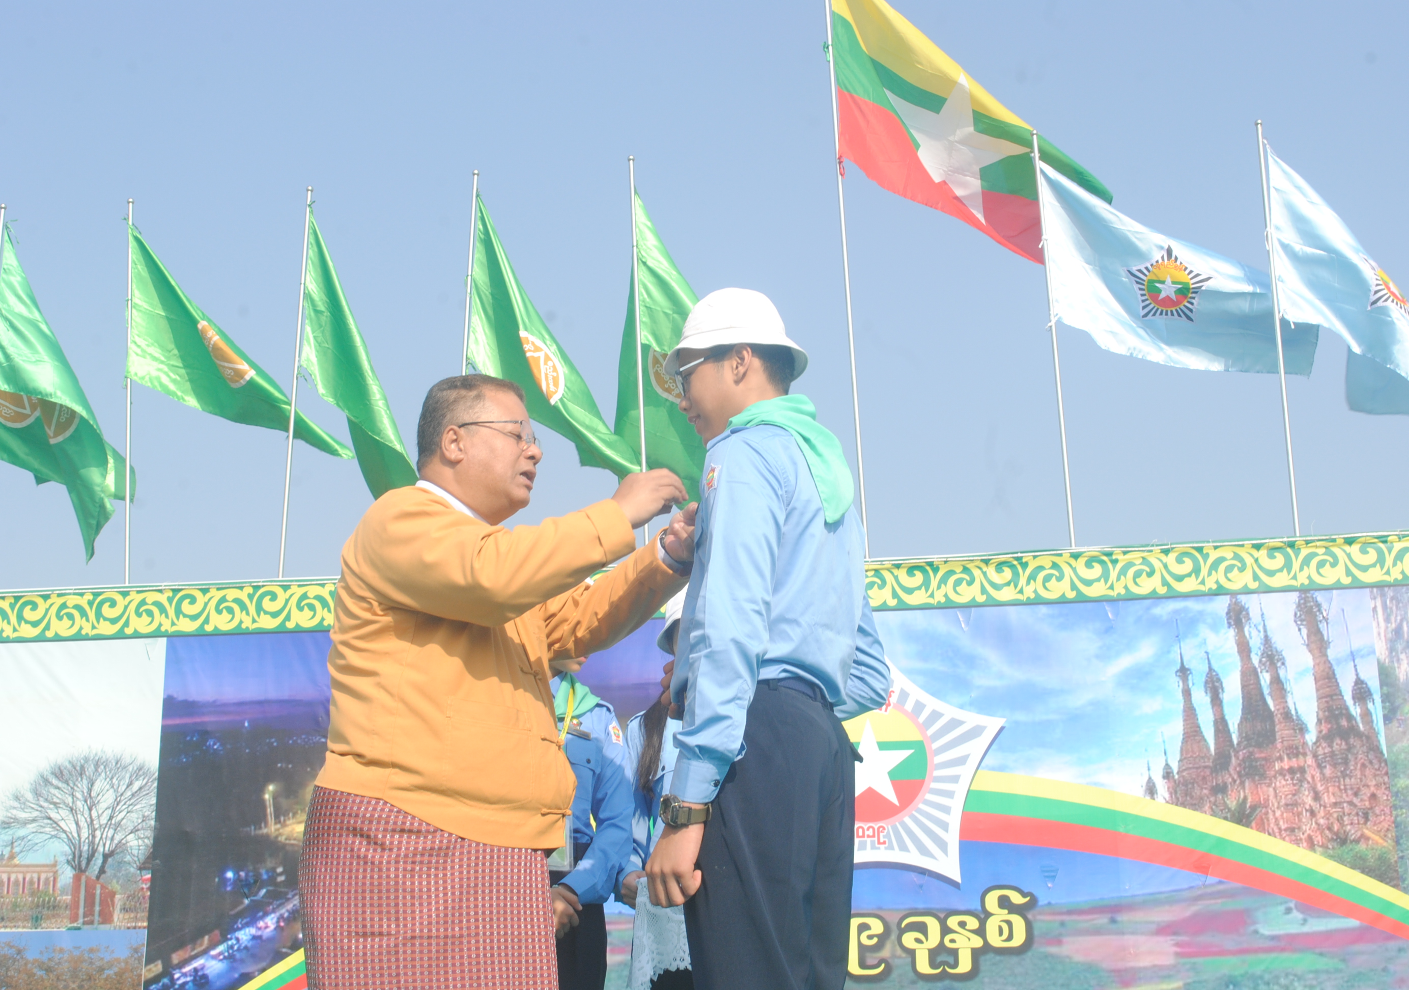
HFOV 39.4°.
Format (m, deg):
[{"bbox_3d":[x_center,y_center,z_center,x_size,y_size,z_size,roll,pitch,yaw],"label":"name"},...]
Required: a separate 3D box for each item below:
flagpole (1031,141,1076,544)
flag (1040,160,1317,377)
[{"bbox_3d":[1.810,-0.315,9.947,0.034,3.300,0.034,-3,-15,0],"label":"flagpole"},{"bbox_3d":[2.493,-1.195,10.374,1.420,1.020,0.350,2,-15,-11],"label":"flag"}]

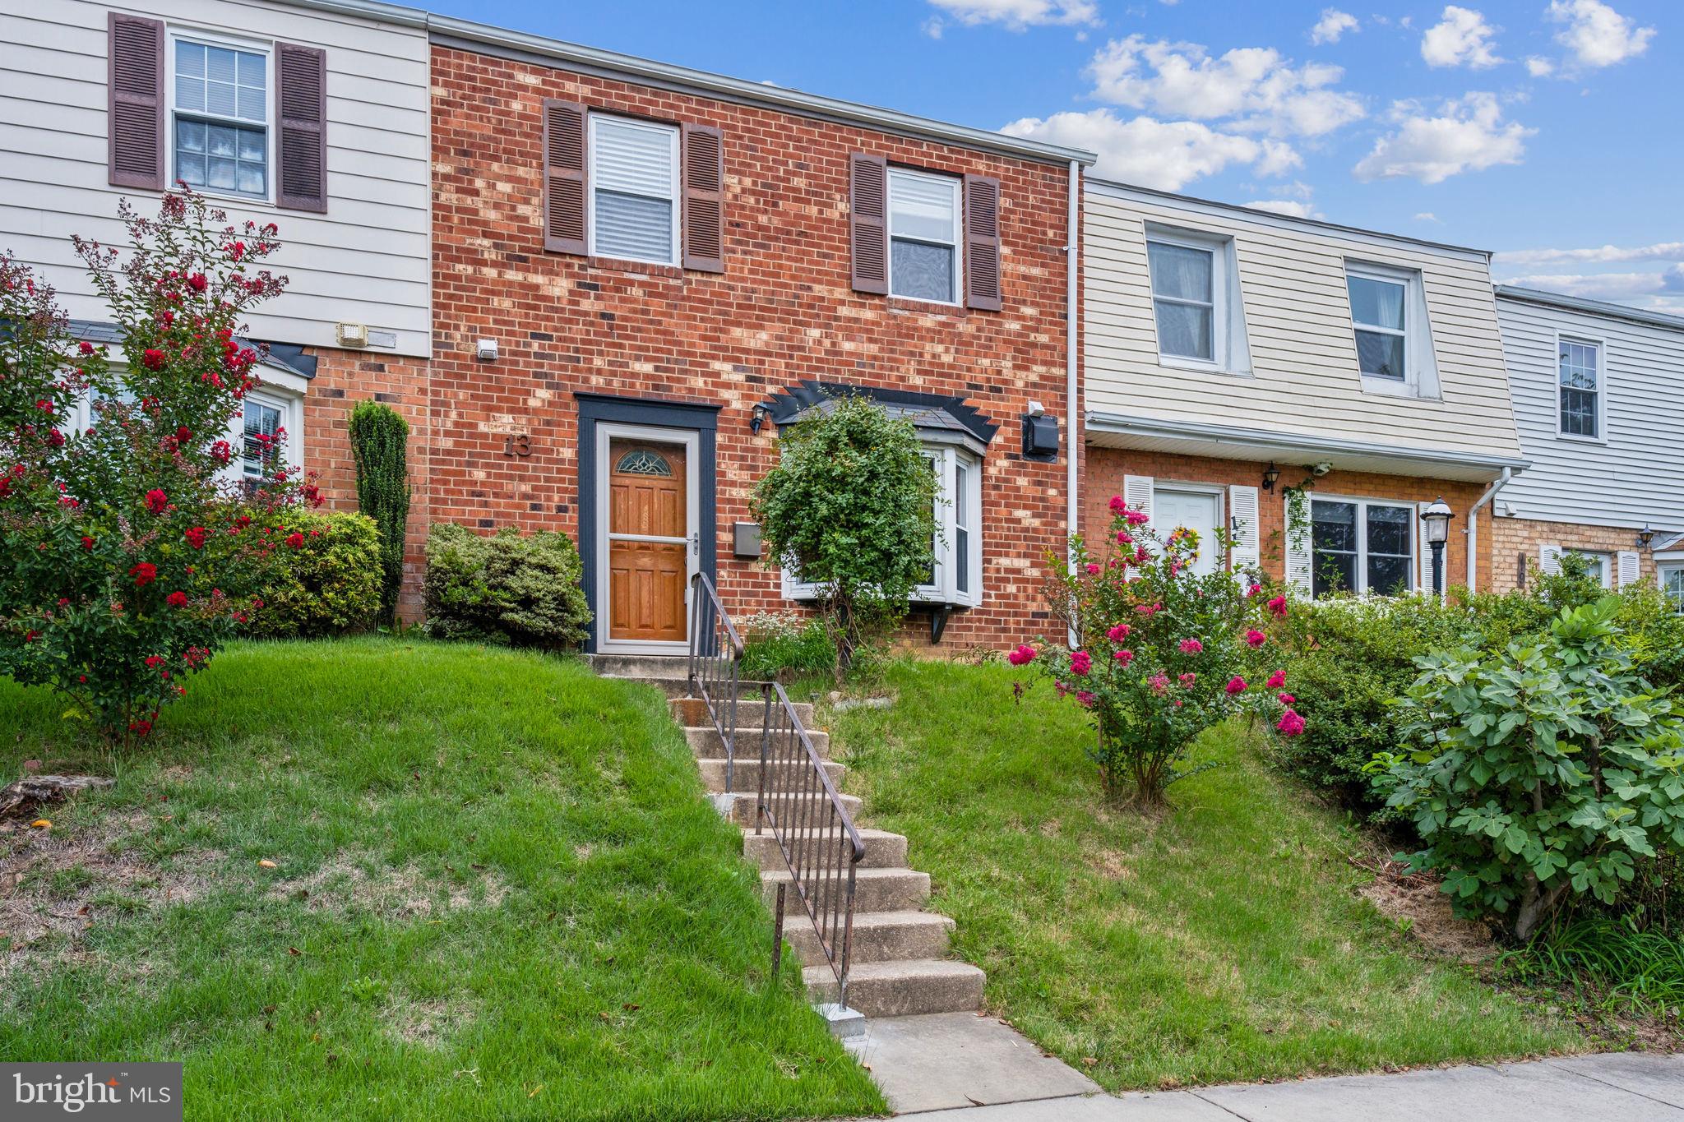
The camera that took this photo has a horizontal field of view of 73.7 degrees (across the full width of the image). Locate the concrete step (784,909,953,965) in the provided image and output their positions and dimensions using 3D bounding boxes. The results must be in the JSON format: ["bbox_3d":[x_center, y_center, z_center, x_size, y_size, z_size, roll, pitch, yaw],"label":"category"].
[{"bbox_3d":[0.081,1.951,5.745,0.940,0.190,0.360,2,-4,-19],"label":"concrete step"}]

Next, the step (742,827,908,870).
[{"bbox_3d":[-0.178,1.690,6.519,0.940,0.190,0.660,2,-4,-19],"label":"step"}]

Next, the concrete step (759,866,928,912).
[{"bbox_3d":[-0.026,1.794,6.067,0.940,0.190,0.360,2,-4,-19],"label":"concrete step"}]

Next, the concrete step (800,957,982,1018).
[{"bbox_3d":[0.190,2.102,5.421,0.940,0.190,0.360,2,-4,-19],"label":"concrete step"}]

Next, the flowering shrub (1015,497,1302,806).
[{"bbox_3d":[2.134,0.624,7.600,1.850,2.050,1.750,2,-4,-19],"label":"flowering shrub"}]

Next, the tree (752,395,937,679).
[{"bbox_3d":[0.016,-0.194,9.200,1.450,2.280,1.400,0,-4,0],"label":"tree"}]

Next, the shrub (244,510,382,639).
[{"bbox_3d":[-4.041,0.120,8.500,1.100,1.000,1.000,2,-4,-19],"label":"shrub"}]

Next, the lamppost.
[{"bbox_3d":[5.185,0.435,9.730,0.290,2.000,0.290,2,-4,-19],"label":"lamppost"}]

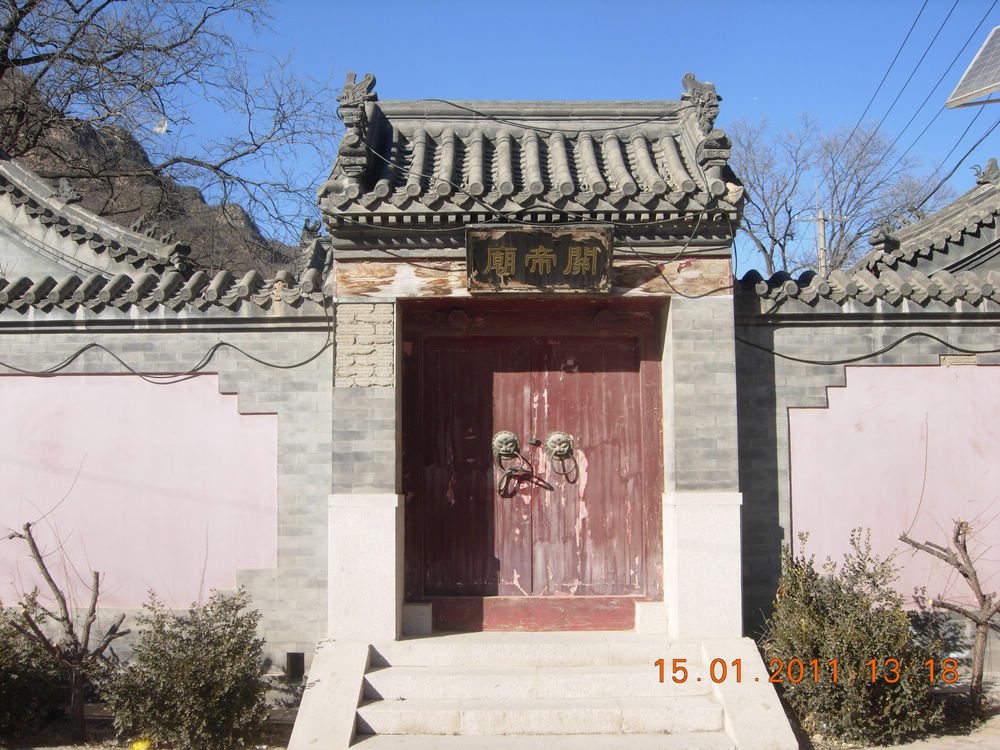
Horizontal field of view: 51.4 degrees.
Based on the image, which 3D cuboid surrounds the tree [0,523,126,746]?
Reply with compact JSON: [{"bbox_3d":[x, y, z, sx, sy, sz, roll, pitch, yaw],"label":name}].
[{"bbox_3d":[-2.426,1.453,5.821,0.700,1.210,0.600,0,-6,-1],"label":"tree"}]

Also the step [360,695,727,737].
[{"bbox_3d":[0.221,1.844,5.621,1.940,0.135,0.280,0,-6,-1],"label":"step"}]

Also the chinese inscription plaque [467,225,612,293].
[{"bbox_3d":[0.244,-0.700,6.346,0.885,0.400,0.070,0,13,-1],"label":"chinese inscription plaque"}]

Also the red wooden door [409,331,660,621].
[{"bbox_3d":[0.223,0.635,6.734,1.630,1.870,0.120,0,-6,-1],"label":"red wooden door"}]

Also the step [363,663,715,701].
[{"bbox_3d":[0.220,1.740,5.899,1.940,0.135,0.280,0,-6,-1],"label":"step"}]

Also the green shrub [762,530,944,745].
[{"bbox_3d":[2.040,1.454,6.001,1.040,1.140,0.880,0,-6,-1],"label":"green shrub"}]

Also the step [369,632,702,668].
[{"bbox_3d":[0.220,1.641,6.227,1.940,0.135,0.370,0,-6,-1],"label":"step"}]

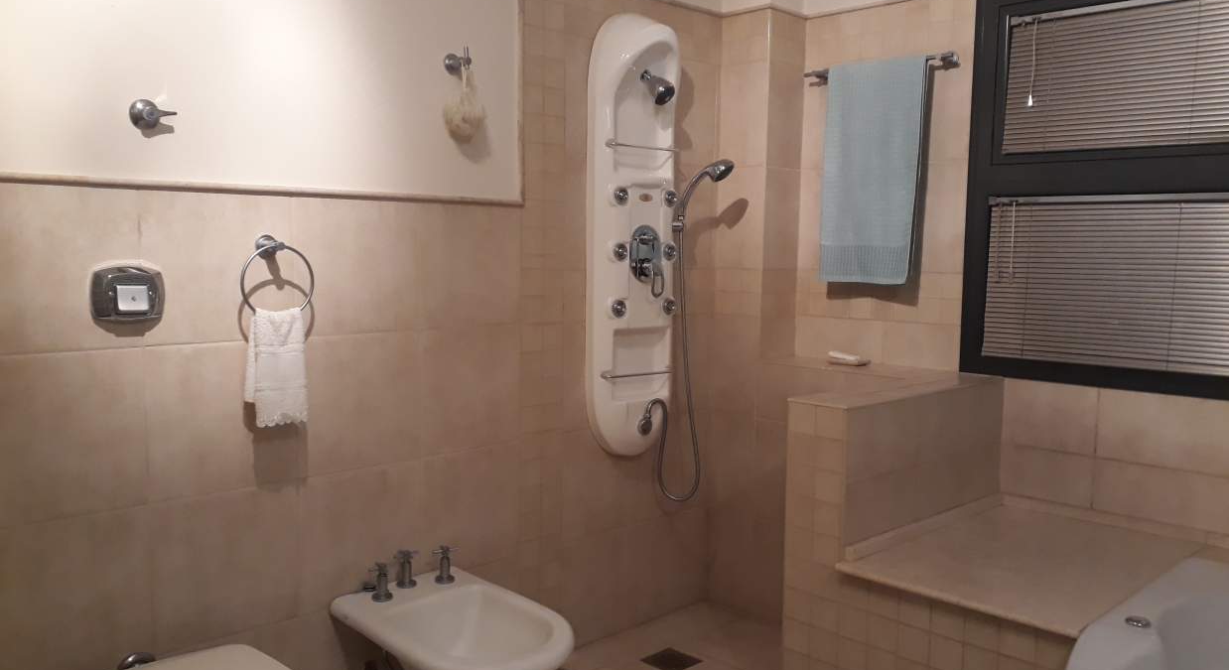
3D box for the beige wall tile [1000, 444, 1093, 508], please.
[{"bbox_3d":[1.198,0.392,2.668,0.012,0.143,0.255,-5,7,-44],"label":"beige wall tile"}]

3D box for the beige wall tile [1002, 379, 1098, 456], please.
[{"bbox_3d":[1.200,0.226,2.652,0.012,0.190,0.255,-5,7,-44],"label":"beige wall tile"}]

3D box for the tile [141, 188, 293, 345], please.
[{"bbox_3d":[-0.848,-0.147,2.069,0.332,0.325,0.012,-5,7,-44],"label":"tile"}]

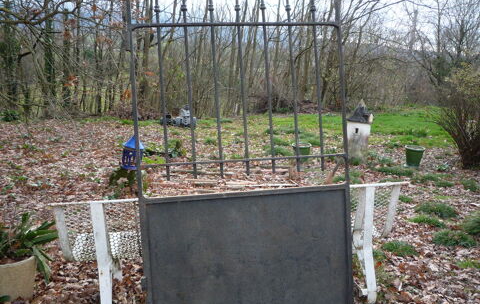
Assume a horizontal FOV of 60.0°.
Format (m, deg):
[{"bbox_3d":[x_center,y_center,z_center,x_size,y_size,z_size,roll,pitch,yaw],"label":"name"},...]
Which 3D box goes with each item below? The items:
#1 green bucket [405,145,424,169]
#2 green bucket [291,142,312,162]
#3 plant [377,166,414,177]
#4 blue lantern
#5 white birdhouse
[{"bbox_3d":[2.430,0.061,5.800,0.285,0.275,0.285,4,10,0],"label":"green bucket"},{"bbox_3d":[0.887,0.007,5.950,0.295,0.270,0.295,0,11,0],"label":"green bucket"},{"bbox_3d":[2.037,0.259,5.450,0.490,0.090,0.300,0,11,0],"label":"plant"},{"bbox_3d":[-1.228,0.008,4.750,0.250,0.385,0.250,6,10,0],"label":"blue lantern"},{"bbox_3d":[1.745,-0.289,6.100,0.380,0.900,0.380,6,11,10],"label":"white birdhouse"}]

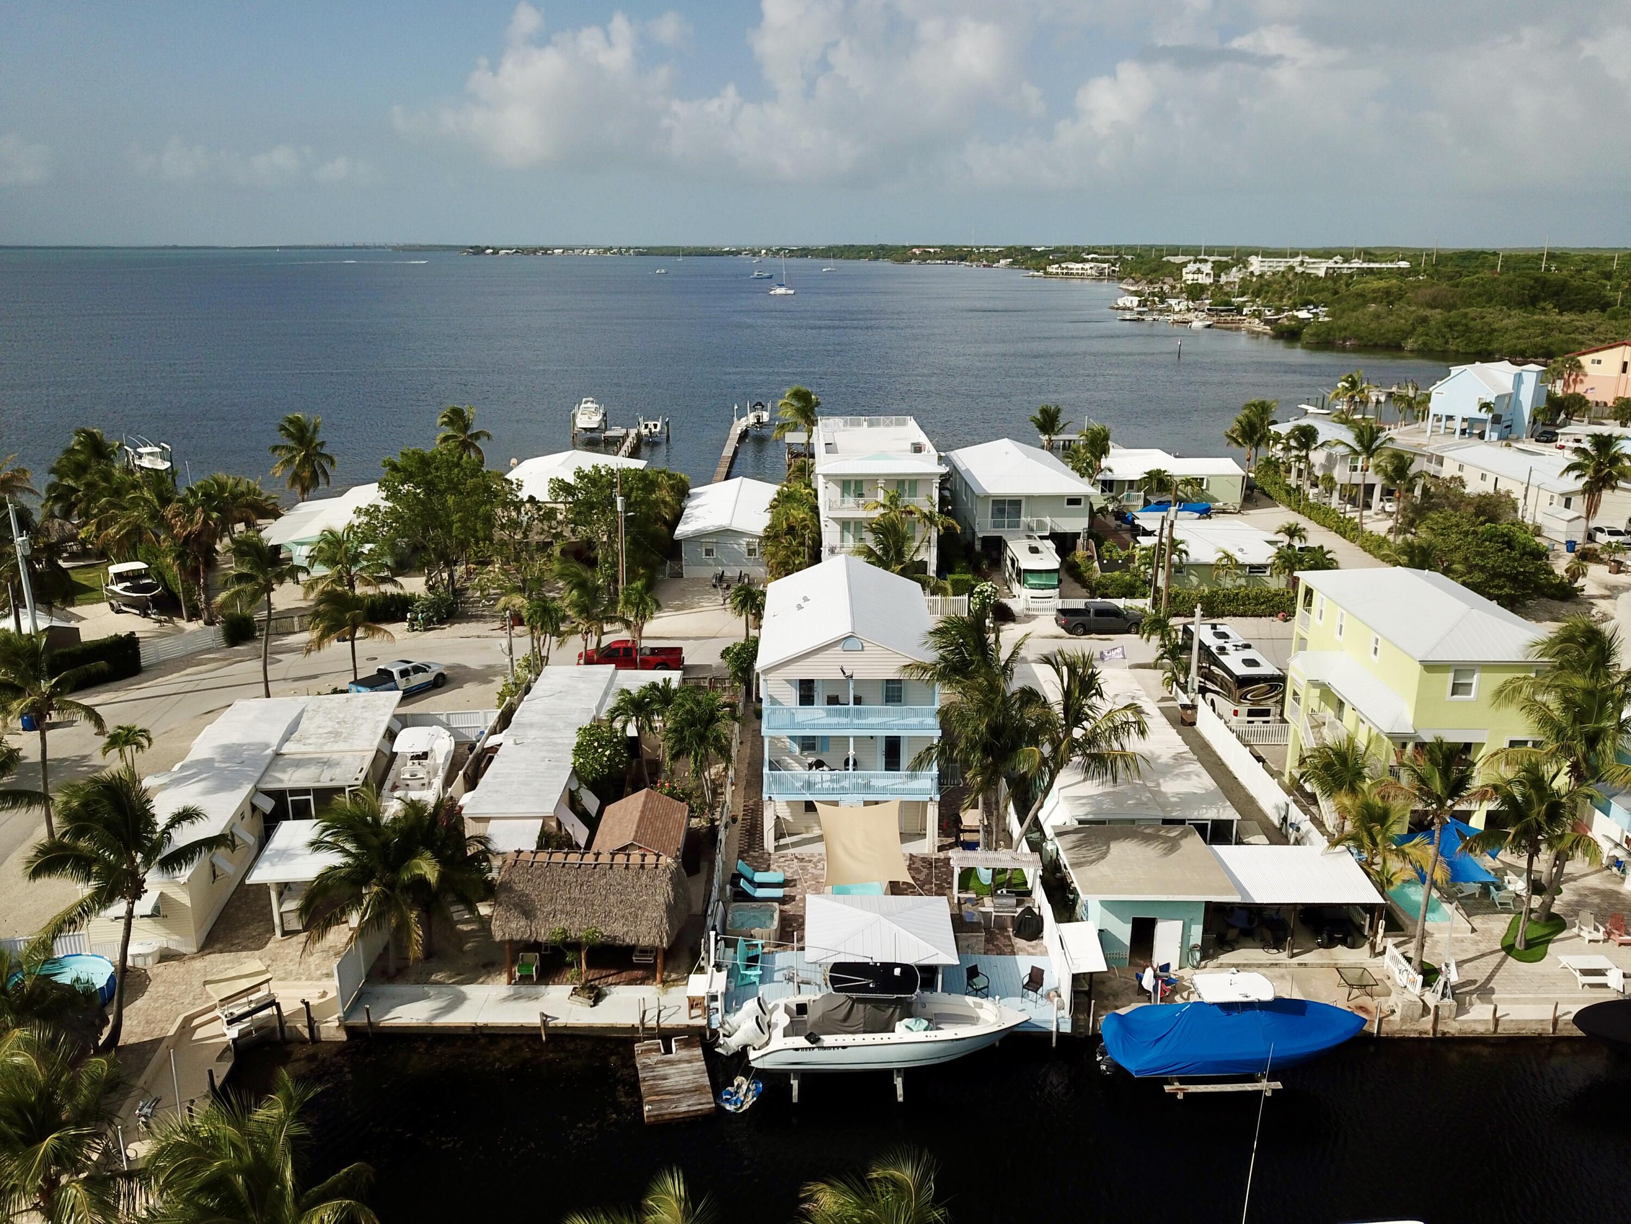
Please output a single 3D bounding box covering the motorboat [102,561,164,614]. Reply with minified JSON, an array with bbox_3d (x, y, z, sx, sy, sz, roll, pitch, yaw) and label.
[{"bbox_3d":[-46.800,-1.533,84.203,2.600,3.400,8.000,-15,22,-41],"label":"motorboat"}]

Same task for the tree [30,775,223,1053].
[{"bbox_3d":[-21.142,9.455,38.348,6.147,9.836,6.147,0,17,0],"label":"tree"}]

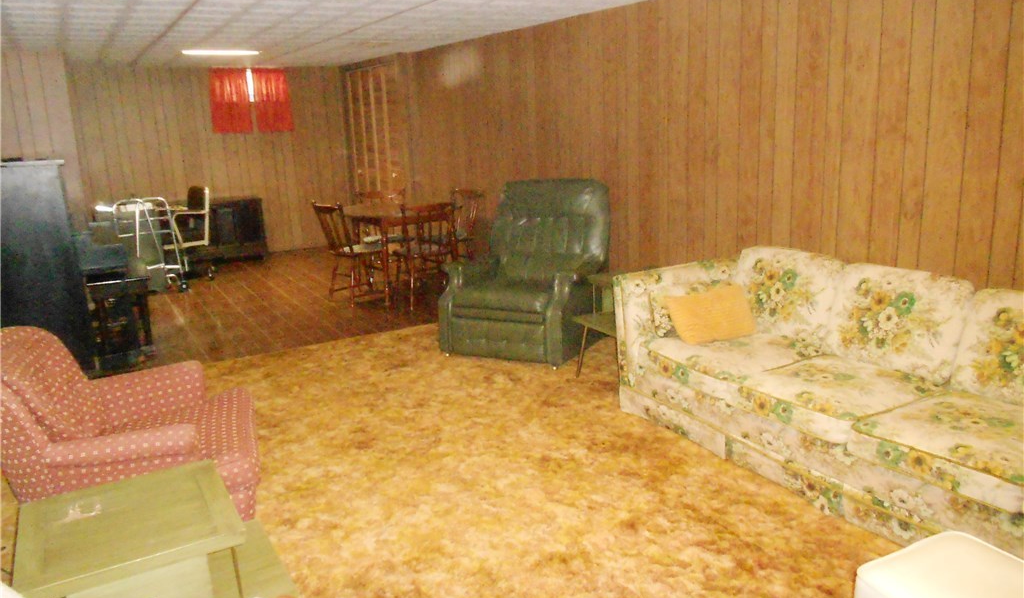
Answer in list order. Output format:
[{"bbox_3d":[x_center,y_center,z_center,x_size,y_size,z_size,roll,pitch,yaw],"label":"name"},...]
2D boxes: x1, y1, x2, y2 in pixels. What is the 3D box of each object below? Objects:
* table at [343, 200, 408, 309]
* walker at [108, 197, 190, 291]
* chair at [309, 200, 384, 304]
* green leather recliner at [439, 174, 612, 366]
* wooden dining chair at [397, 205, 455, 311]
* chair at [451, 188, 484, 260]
[{"bbox_3d":[-0.912,-0.416,6.608,0.930,0.715,1.000,-10,15,-28],"label":"table"},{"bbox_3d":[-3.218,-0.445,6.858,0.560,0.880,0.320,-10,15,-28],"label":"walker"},{"bbox_3d":[-1.302,-0.409,6.415,0.510,0.830,0.450,-13,17,-36],"label":"chair"},{"bbox_3d":[0.098,-0.216,4.892,0.820,1.030,0.930,4,15,27],"label":"green leather recliner"},{"bbox_3d":[-0.737,-0.383,6.187,0.460,0.830,0.500,-9,15,-25],"label":"wooden dining chair"},{"bbox_3d":[-0.548,-0.490,6.595,0.500,0.830,0.460,-11,16,-30],"label":"chair"}]

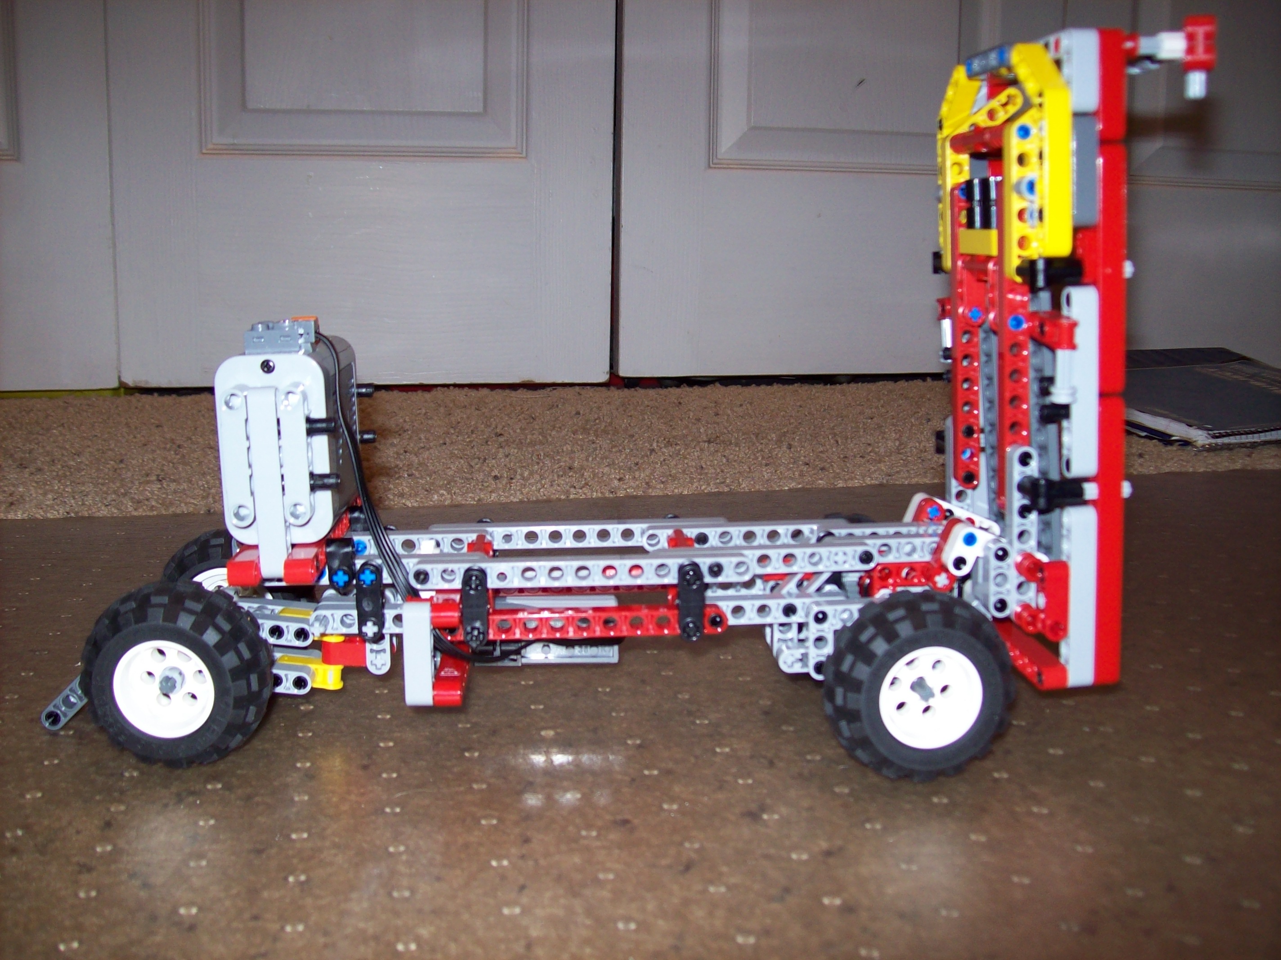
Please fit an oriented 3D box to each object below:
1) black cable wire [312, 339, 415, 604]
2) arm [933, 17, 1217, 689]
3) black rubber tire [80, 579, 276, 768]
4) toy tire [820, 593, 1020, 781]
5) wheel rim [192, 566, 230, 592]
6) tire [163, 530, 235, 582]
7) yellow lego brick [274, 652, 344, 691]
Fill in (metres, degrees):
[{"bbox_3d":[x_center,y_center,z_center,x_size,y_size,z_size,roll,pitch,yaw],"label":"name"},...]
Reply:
[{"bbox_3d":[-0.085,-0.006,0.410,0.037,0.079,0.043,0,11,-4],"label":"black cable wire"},{"bbox_3d":[0.136,-0.041,0.425,0.067,0.199,0.090,-2,11,-3],"label":"arm"},{"bbox_3d":[-0.138,0.059,0.398,0.056,0.056,0.026,0,11,-1],"label":"black rubber tire"},{"bbox_3d":[0.083,0.061,0.393,0.056,0.056,0.026,-1,11,-5],"label":"toy tire"},{"bbox_3d":[-0.141,0.043,0.469,0.030,0.030,0.020,0,11,-1],"label":"wheel rim"},{"bbox_3d":[-0.141,0.043,0.469,0.056,0.056,0.026,0,11,-1],"label":"tire"},{"bbox_3d":[-0.107,0.062,0.428,0.024,0.008,0.008,5,10,-1],"label":"yellow lego brick"}]

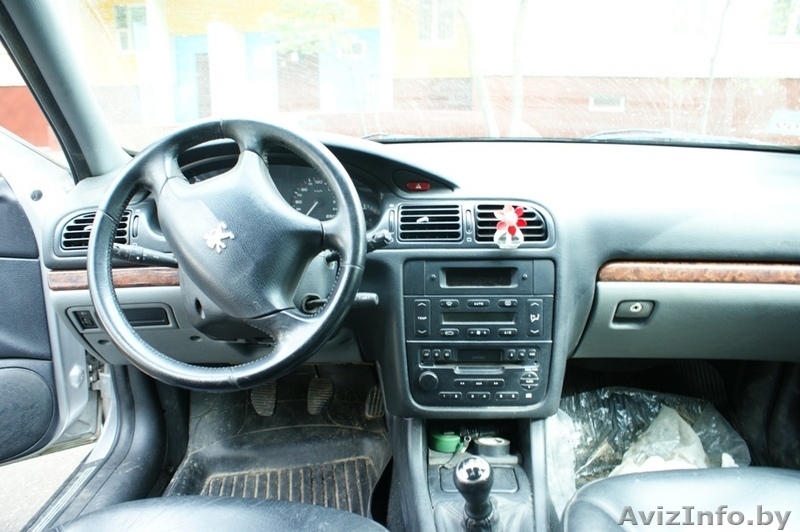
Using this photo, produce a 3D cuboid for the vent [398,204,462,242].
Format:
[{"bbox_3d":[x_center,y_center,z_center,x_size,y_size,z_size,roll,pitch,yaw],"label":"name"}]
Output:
[{"bbox_3d":[0.049,-0.068,0.955,0.099,0.058,0.030,-1,4,0],"label":"vent"}]

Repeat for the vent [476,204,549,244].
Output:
[{"bbox_3d":[0.176,-0.068,0.955,0.112,0.058,0.030,-1,4,0],"label":"vent"}]

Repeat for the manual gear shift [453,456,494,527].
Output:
[{"bbox_3d":[0.088,0.271,0.720,0.050,0.090,0.050,-1,22,0],"label":"manual gear shift"}]

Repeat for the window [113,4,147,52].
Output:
[{"bbox_3d":[-8.811,-7.765,19.600,1.150,1.500,0.120,-1,14,-3],"label":"window"}]

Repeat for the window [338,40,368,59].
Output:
[{"bbox_3d":[-1.585,-7.223,20.000,0.920,0.700,0.120,-1,14,-3],"label":"window"}]

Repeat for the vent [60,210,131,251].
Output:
[{"bbox_3d":[-0.484,-0.057,0.955,0.109,0.060,0.030,-1,4,0],"label":"vent"}]

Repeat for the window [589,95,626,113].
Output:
[{"bbox_3d":[7.026,-5.503,20.300,1.280,0.600,0.120,-1,14,-3],"label":"window"}]

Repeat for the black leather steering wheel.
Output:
[{"bbox_3d":[-0.237,-0.018,0.837,0.377,0.377,0.095,0,-11,0],"label":"black leather steering wheel"}]

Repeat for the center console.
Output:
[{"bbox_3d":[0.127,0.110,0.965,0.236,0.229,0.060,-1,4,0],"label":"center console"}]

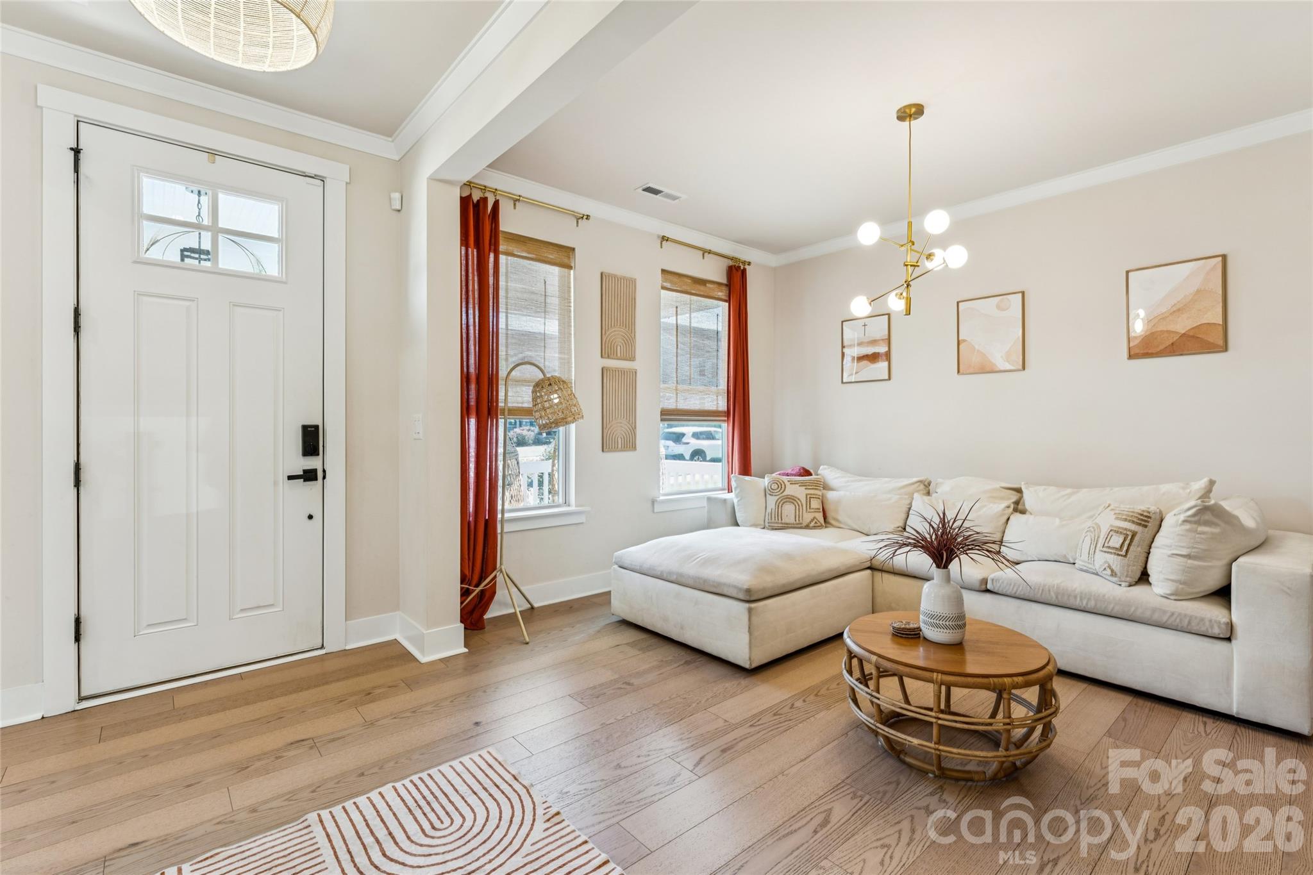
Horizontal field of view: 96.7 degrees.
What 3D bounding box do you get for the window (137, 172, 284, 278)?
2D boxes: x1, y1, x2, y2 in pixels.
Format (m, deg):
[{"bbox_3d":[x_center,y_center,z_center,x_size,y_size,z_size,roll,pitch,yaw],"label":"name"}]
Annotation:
[{"bbox_3d":[-2.069,-0.974,2.737,0.550,0.390,0.050,0,1,-41],"label":"window"}]

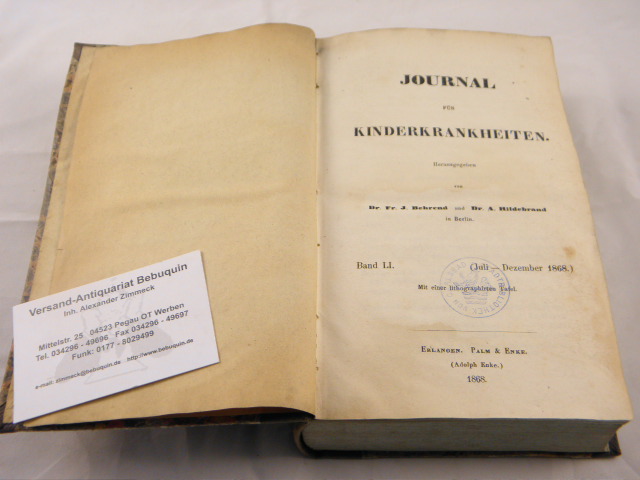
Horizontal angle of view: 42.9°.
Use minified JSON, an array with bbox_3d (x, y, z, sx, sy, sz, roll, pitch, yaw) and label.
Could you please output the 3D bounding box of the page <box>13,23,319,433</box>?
[{"bbox_3d":[-0.061,-0.020,0.368,0.123,0.014,0.211,-4,56,3],"label":"page"}]

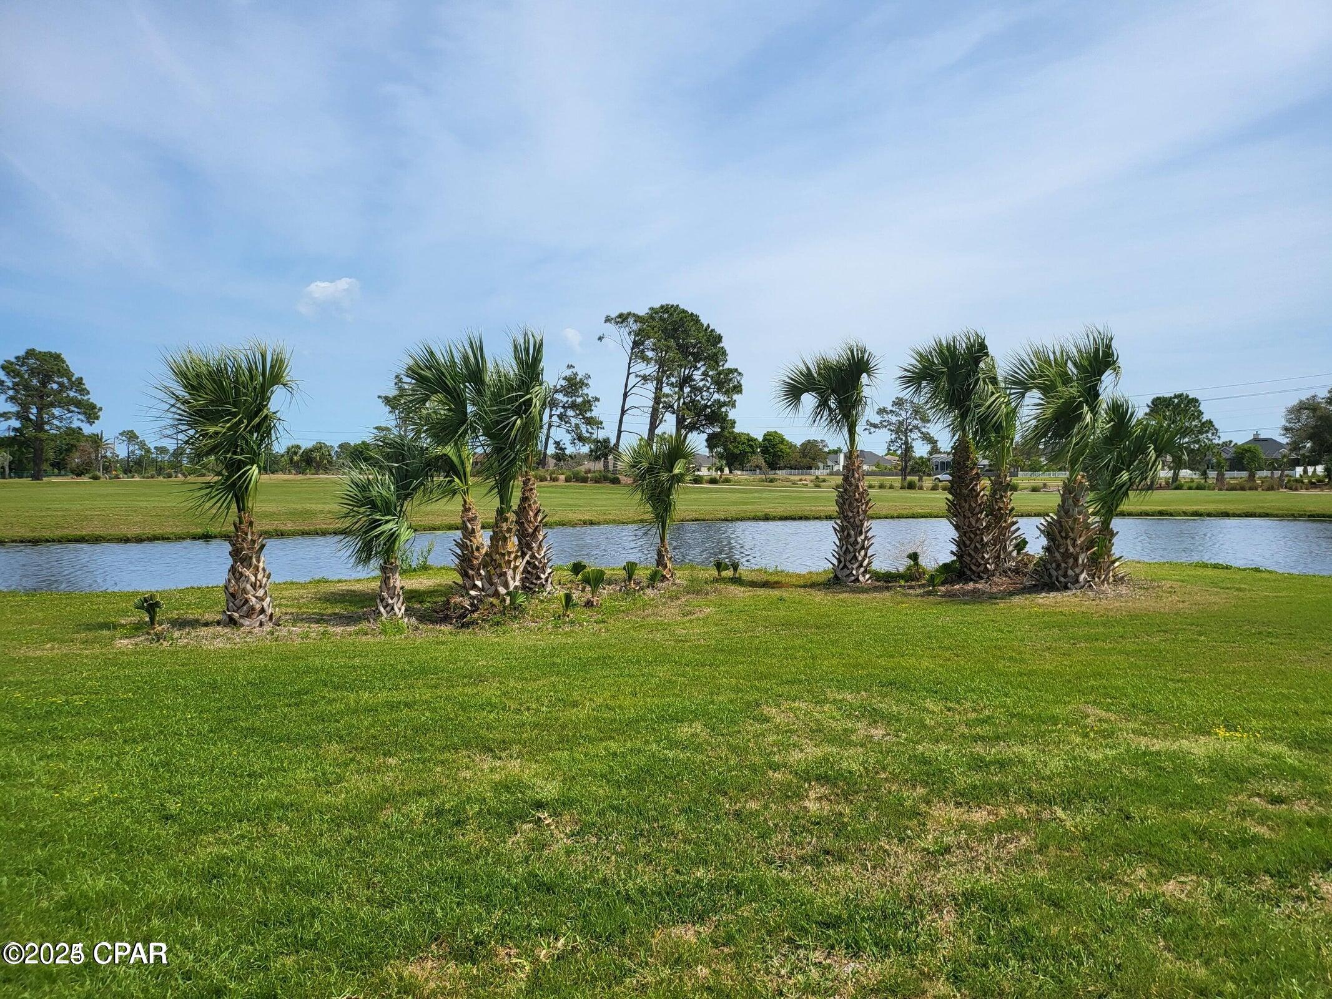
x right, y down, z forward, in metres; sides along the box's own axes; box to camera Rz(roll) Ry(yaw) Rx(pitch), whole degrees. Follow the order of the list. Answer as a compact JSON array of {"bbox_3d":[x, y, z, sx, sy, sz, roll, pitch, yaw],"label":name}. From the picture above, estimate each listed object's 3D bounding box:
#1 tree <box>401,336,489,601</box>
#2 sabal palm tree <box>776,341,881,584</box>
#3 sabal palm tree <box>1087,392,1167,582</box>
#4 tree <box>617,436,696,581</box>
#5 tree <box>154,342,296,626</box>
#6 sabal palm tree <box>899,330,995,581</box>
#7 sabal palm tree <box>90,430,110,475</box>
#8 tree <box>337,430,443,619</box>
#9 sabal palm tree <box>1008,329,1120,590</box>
[{"bbox_3d":[-2.847,-0.402,11.889,1.092,3.348,1.255,0,2,0],"label":"tree"},{"bbox_3d":[2.321,-0.536,13.203,1.457,3.397,1.457,0,2,0],"label":"sabal palm tree"},{"bbox_3d":[6.518,-0.133,13.087,1.101,2.645,1.212,0,2,0],"label":"sabal palm tree"},{"bbox_3d":[-0.131,0.085,13.664,1.075,2.112,1.075,0,2,0],"label":"tree"},{"bbox_3d":[-4.663,-0.165,9.772,1.452,2.946,1.452,0,2,0],"label":"tree"},{"bbox_3d":[4.118,-0.649,13.562,1.364,3.624,1.432,0,2,0],"label":"sabal palm tree"},{"bbox_3d":[-64.301,-5.206,105.000,2.295,4.986,2.525,0,2,0],"label":"sabal palm tree"},{"bbox_3d":[-3.032,0.274,10.134,1.130,2.048,1.130,0,2,0],"label":"tree"},{"bbox_3d":[5.478,-0.572,12.694,1.485,3.546,1.559,0,2,0],"label":"sabal palm tree"}]

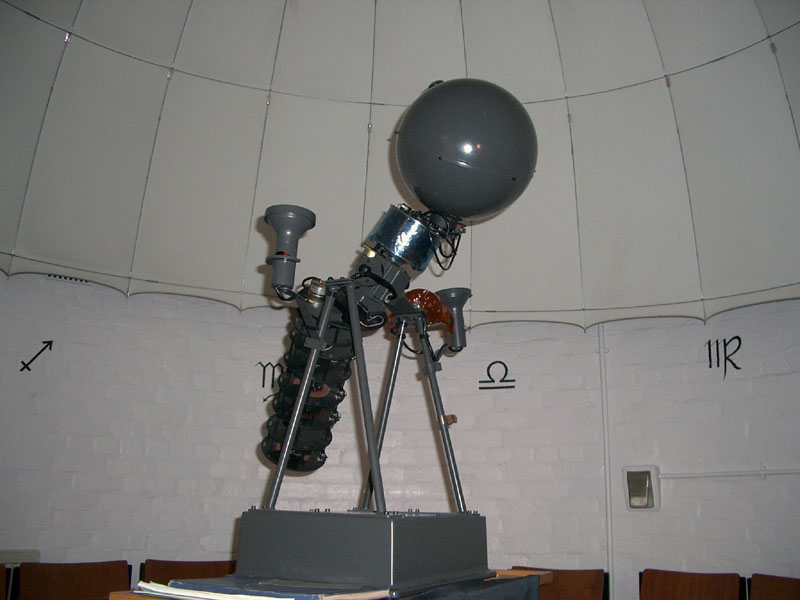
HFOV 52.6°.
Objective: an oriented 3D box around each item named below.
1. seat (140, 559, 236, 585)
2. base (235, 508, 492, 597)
[{"bbox_3d":[-0.760,1.383,2.958,0.460,0.800,0.500,5,-14,-15],"label":"seat"},{"bbox_3d":[-0.056,0.505,1.667,0.342,0.137,0.463,-6,-16,27],"label":"base"}]

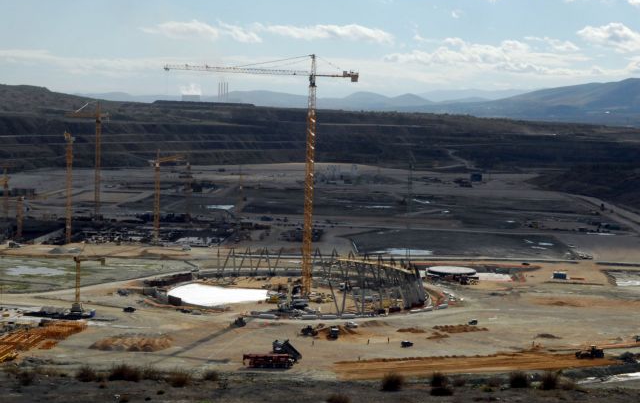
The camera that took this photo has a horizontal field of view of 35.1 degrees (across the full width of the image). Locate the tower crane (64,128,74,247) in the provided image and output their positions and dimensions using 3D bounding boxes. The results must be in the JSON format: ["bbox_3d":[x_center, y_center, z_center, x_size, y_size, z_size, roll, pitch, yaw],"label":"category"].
[{"bbox_3d":[-145.470,-8.300,586.960,4.000,64.700,55.000,0,6,-14],"label":"tower crane"}]

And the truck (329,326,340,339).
[{"bbox_3d":[5.060,45.740,356.020,2.500,3.300,8.000,1,6,-6],"label":"truck"}]

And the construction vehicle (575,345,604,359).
[{"bbox_3d":[89.610,50.110,336.180,9.000,3.500,2.800,1,6,-7],"label":"construction vehicle"}]

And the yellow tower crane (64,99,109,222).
[{"bbox_3d":[-153.000,-27.700,664.000,3.500,76.000,70.000,-2,6,-37],"label":"yellow tower crane"}]

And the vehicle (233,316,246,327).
[{"bbox_3d":[-28.570,43.670,368.460,2.400,3.000,5.000,-3,7,-37],"label":"vehicle"}]

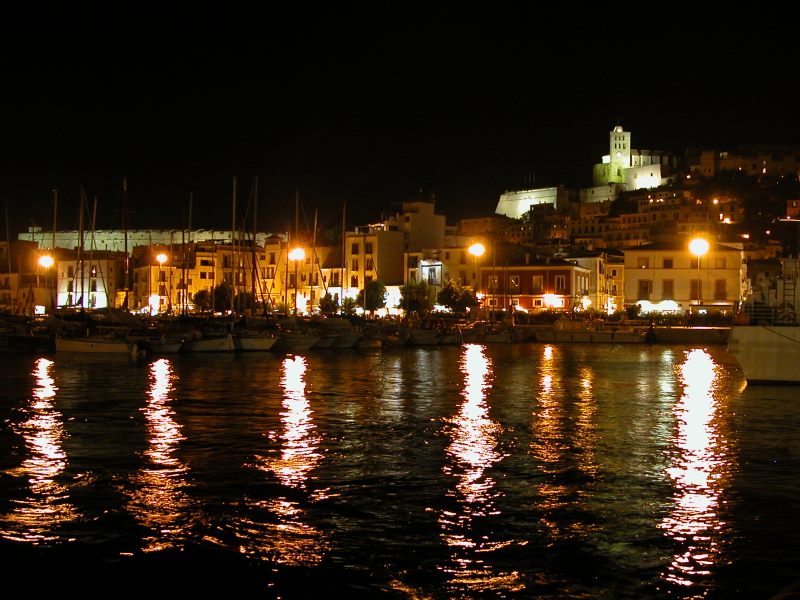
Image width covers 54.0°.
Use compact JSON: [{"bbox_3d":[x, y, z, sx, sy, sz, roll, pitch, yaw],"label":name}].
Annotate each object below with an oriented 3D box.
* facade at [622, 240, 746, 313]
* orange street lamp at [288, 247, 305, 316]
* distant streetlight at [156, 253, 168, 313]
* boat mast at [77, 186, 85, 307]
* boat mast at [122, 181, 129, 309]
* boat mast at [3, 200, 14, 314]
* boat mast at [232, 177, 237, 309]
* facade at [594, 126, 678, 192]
[{"bbox_3d":[39.600,-2.900,114.000,17.000,11.500,9.000,0,0,0],"label":"facade"},{"bbox_3d":[-15.340,-2.310,117.000,1.800,10.400,0.800,0,0,0],"label":"orange street lamp"},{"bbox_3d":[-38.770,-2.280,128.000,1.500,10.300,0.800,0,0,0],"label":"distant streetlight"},{"bbox_3d":[-34.370,-4.760,85.000,0.280,15.040,0.280,0,0,0],"label":"boat mast"},{"bbox_3d":[-28.910,-5.230,83.000,0.280,15.630,0.280,-1,0,0],"label":"boat mast"},{"bbox_3d":[-43.200,-3.990,87.000,0.280,14.080,0.280,-3,0,0],"label":"boat mast"},{"bbox_3d":[-17.270,-5.270,82.000,0.280,15.650,0.280,0,0,0],"label":"boat mast"},{"bbox_3d":[132.800,-80.700,445.000,45.000,37.500,24.000,0,0,14],"label":"facade"}]

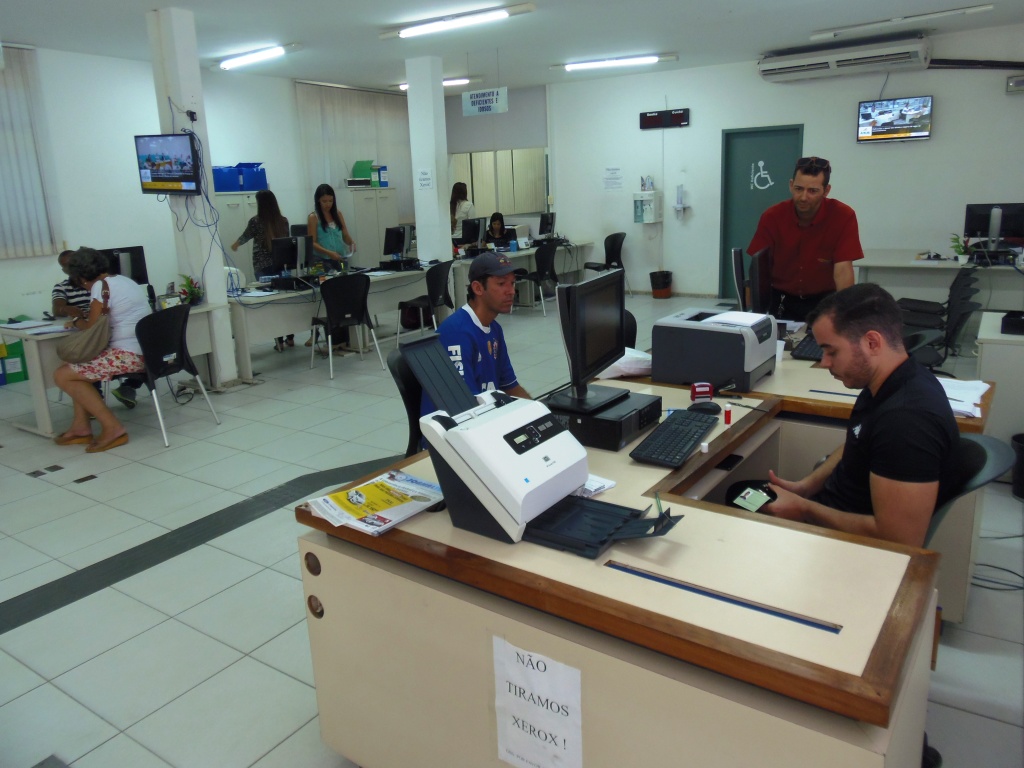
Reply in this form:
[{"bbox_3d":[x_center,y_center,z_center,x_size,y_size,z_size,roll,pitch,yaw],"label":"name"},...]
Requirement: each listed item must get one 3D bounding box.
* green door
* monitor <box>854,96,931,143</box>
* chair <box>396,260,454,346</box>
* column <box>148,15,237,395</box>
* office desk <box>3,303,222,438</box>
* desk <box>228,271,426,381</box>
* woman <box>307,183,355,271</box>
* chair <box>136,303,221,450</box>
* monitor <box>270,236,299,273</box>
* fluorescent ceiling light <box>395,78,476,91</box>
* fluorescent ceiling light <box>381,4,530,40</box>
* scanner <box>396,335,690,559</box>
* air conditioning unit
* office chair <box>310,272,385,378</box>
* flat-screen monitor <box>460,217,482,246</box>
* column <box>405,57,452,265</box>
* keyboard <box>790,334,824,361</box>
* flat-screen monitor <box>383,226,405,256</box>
[{"bbox_3d":[3.201,-2.175,9.222,0.964,2.192,0.095,8,18,32],"label":"green door"},{"bbox_3d":[4.287,-2.963,7.948,0.730,0.445,0.070,8,18,32],"label":"monitor"},{"bbox_3d":[-0.839,-0.790,7.128,0.550,0.840,0.510,5,17,26],"label":"chair"},{"bbox_3d":[-2.567,-1.436,5.763,0.300,2.954,0.220,8,18,32],"label":"column"},{"bbox_3d":[-3.038,-0.177,5.614,0.711,0.741,1.522,8,18,32],"label":"office desk"},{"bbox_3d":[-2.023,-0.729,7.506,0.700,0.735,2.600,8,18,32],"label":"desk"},{"bbox_3d":[-1.952,-1.278,7.720,0.460,1.660,0.380,-15,20,-40],"label":"woman"},{"bbox_3d":[-2.359,-0.075,4.692,0.550,0.840,0.510,3,16,19],"label":"chair"},{"bbox_3d":[-1.905,-1.135,6.320,0.170,0.360,0.460,8,18,32],"label":"monitor"},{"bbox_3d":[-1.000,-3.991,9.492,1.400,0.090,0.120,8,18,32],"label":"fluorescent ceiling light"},{"bbox_3d":[-0.501,-3.037,5.996,1.600,0.100,0.130,8,18,32],"label":"fluorescent ceiling light"},{"bbox_3d":[0.066,0.119,1.601,0.670,0.385,0.310,8,17,32],"label":"scanner"},{"bbox_3d":[3.600,-3.497,7.710,1.720,0.260,0.600,8,18,32],"label":"air conditioning unit"},{"bbox_3d":[-1.492,-0.536,6.275,0.510,0.840,0.550,-12,18,-32],"label":"office chair"},{"bbox_3d":[-0.408,-1.834,8.650,0.170,0.360,0.460,8,18,32],"label":"flat-screen monitor"},{"bbox_3d":[-0.914,-2.136,8.148,0.340,2.900,0.200,8,18,32],"label":"column"},{"bbox_3d":[1.440,-0.187,3.356,0.150,0.030,0.450,7,17,29],"label":"keyboard"},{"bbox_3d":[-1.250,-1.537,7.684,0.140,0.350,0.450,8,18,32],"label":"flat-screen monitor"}]

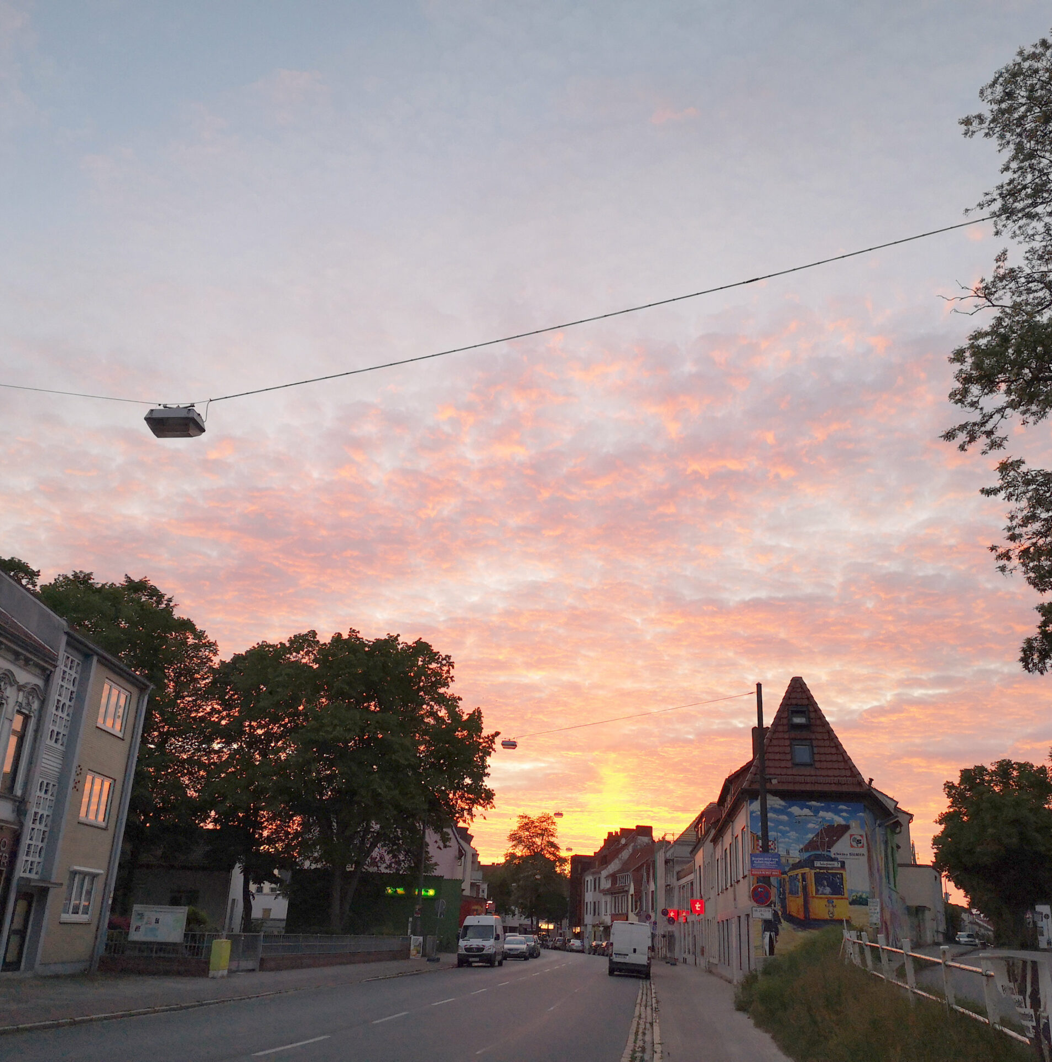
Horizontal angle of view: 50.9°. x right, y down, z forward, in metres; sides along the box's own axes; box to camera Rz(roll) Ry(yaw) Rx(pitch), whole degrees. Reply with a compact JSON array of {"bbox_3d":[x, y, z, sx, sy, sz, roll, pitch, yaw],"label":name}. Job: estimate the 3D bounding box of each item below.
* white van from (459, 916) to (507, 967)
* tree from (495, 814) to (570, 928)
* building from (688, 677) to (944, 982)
[{"bbox_3d":[-2.261,22.292,60.180,2.000,2.650,5.700,1,-20,6],"label":"white van"},{"bbox_3d":[0.887,48.784,154.683,10.082,17.898,10.082,2,-20,1],"label":"tree"},{"bbox_3d":[12.816,14.633,50.188,8.200,11.400,20.000,-1,-20,9],"label":"building"}]

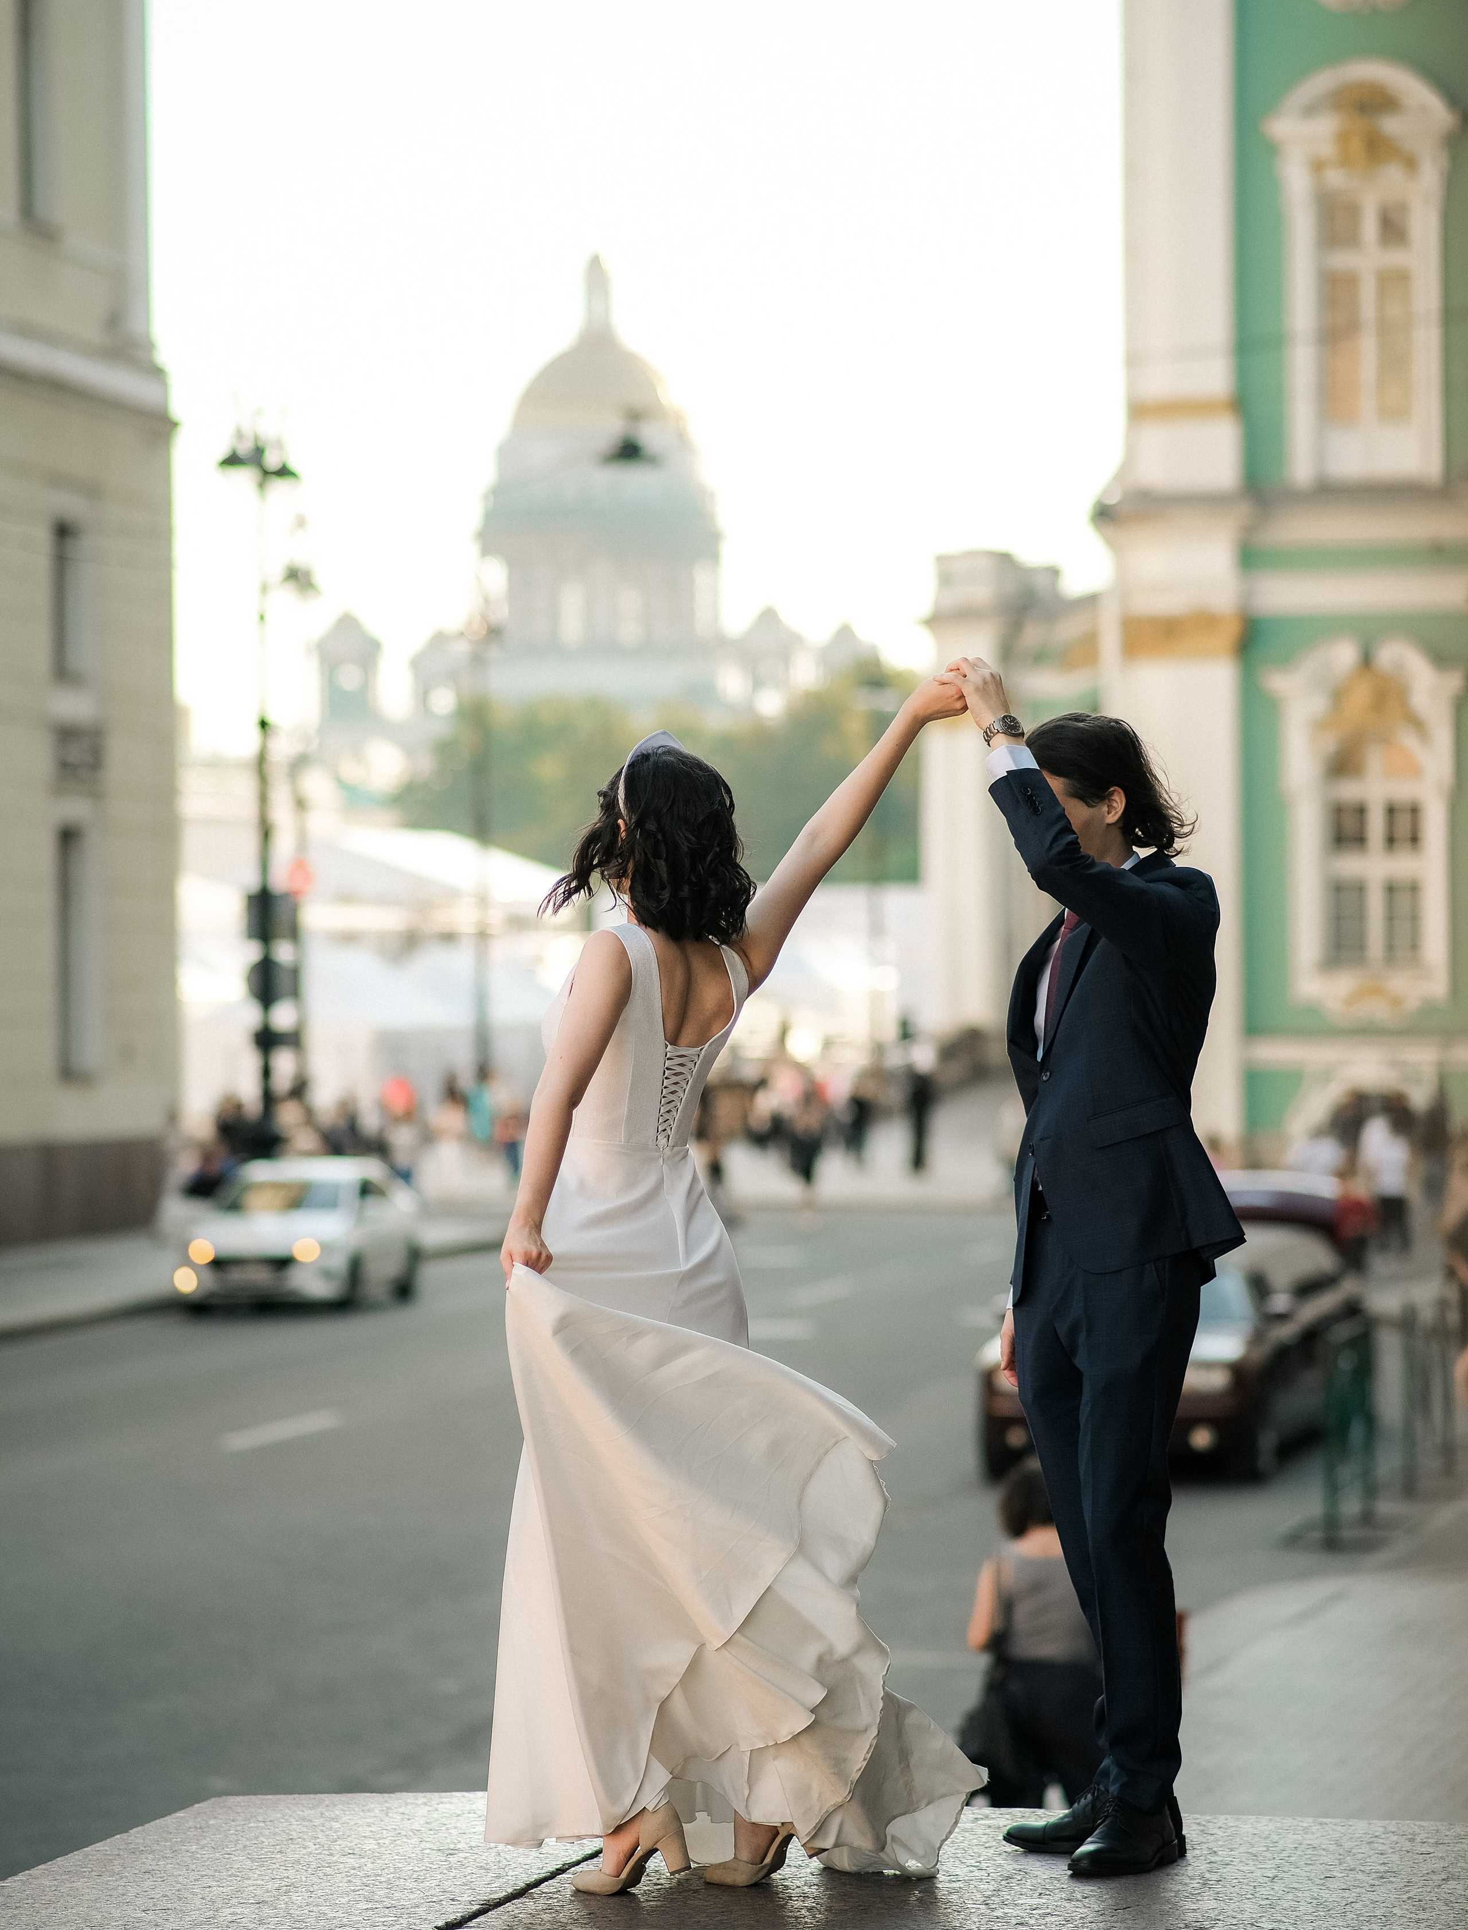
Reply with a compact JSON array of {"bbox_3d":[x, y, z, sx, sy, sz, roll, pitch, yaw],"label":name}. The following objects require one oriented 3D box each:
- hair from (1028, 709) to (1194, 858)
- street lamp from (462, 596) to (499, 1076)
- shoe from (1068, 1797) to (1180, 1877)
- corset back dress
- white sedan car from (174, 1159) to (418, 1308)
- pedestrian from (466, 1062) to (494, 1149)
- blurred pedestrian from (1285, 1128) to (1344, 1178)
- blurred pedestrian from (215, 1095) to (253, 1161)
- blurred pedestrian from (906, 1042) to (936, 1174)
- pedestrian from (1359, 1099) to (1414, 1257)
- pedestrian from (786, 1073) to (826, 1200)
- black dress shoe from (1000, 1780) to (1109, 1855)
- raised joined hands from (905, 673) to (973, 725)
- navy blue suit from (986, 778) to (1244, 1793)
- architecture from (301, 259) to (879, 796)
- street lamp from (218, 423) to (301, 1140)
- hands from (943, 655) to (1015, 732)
[{"bbox_3d":[0.589,-0.282,12.270,0.255,0.230,0.190,0,0,-16],"label":"hair"},{"bbox_3d":[-4.399,-1.211,135.028,0.750,10.100,0.750,0,-1,0],"label":"street lamp"},{"bbox_3d":[0.609,1.356,12.210,0.105,0.110,0.295,-1,0,34],"label":"shoe"},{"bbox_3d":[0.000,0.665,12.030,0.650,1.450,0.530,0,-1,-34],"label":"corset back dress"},{"bbox_3d":[-4.516,2.783,81.500,1.770,1.460,4.450,0,0,10],"label":"white sedan car"},{"bbox_3d":[-3.813,2.347,118.000,0.450,1.670,0.320,0,0,-37],"label":"pedestrian"},{"bbox_3d":[5.734,2.285,76.984,0.500,1.700,0.360,0,-1,0],"label":"blurred pedestrian"},{"bbox_3d":[-6.949,2.689,108.984,0.500,1.700,0.360,0,-1,0],"label":"blurred pedestrian"},{"bbox_3d":[2.684,2.117,112.000,0.500,1.750,0.360,0,-1,0],"label":"blurred pedestrian"},{"bbox_3d":[7.248,2.361,87.000,0.500,1.720,0.360,0,-1,0],"label":"pedestrian"},{"bbox_3d":[0.951,2.297,103.000,0.500,1.700,0.360,0,-1,0],"label":"pedestrian"},{"bbox_3d":[0.572,1.353,12.400,0.295,0.112,0.105,0,0,3],"label":"black dress shoe"},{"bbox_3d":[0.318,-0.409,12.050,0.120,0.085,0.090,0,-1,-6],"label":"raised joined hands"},{"bbox_3d":[0.602,0.504,12.270,0.400,1.630,0.480,0,0,-32],"label":"navy blue suit"},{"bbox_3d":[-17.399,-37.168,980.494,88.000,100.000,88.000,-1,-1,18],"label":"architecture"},{"bbox_3d":[-6.371,-1.696,105.000,1.100,11.000,1.000,0,0,0],"label":"street lamp"},{"bbox_3d":[0.379,-0.419,12.100,0.120,0.120,0.100,0,0,0],"label":"hands"}]

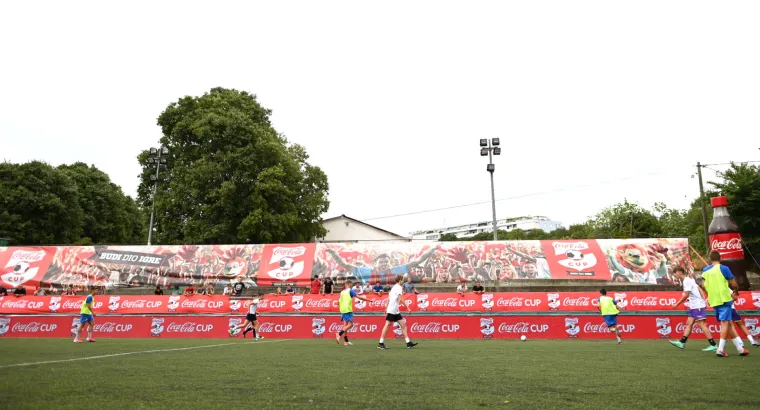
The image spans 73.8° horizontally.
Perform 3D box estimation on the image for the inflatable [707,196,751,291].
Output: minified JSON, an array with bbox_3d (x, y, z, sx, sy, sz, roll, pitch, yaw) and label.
[{"bbox_3d":[17.600,2.079,25.818,1.750,5.000,1.750,-7,-15,26],"label":"inflatable"}]

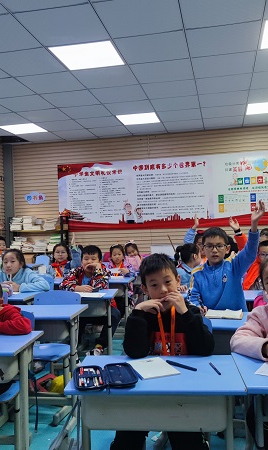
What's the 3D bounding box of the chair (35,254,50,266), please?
[{"bbox_3d":[-1.402,0.904,6.433,0.380,0.820,0.430,-2,0,24],"label":"chair"}]

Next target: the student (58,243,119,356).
[{"bbox_3d":[-0.360,0.725,3.746,0.470,1.100,0.640,-2,0,4],"label":"student"}]

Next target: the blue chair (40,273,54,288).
[{"bbox_3d":[-0.973,0.886,3.963,0.380,0.810,0.430,-2,0,12],"label":"blue chair"}]

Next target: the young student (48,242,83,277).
[{"bbox_3d":[-0.731,0.731,4.303,0.440,1.075,0.580,-2,0,1],"label":"young student"}]

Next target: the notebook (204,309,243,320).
[{"bbox_3d":[0.535,0.528,2.444,0.215,0.025,0.190,-2,0,12],"label":"notebook"}]

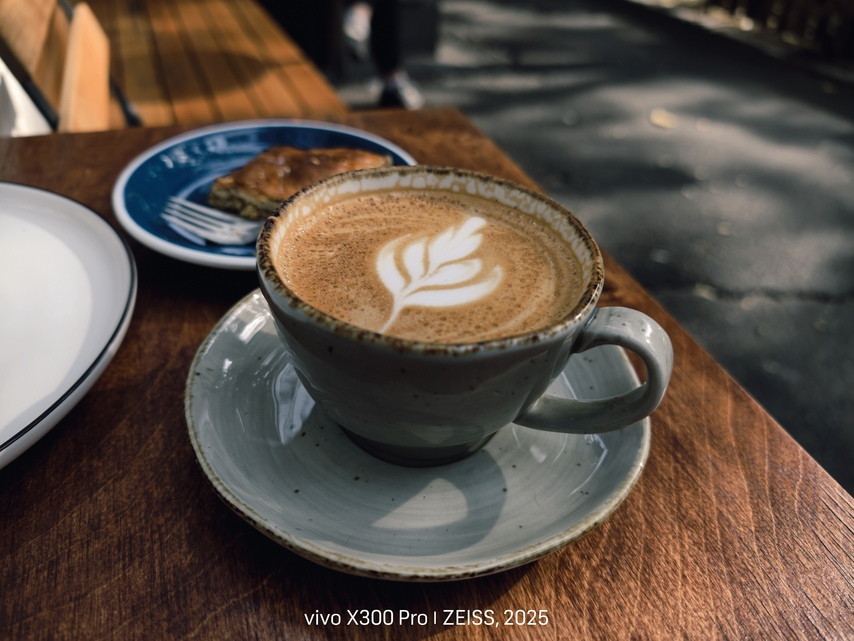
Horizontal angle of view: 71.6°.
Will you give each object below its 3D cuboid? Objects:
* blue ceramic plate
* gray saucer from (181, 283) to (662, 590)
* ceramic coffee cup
[{"bbox_3d":[-0.077,-0.065,0.314,0.161,0.022,0.161,4,39,-3],"label":"blue ceramic plate"},{"bbox_3d":[-0.003,0.024,0.216,0.156,0.021,0.156,4,39,-3],"label":"gray saucer"},{"bbox_3d":[0.011,0.006,0.195,0.128,0.067,0.101,19,40,15],"label":"ceramic coffee cup"}]

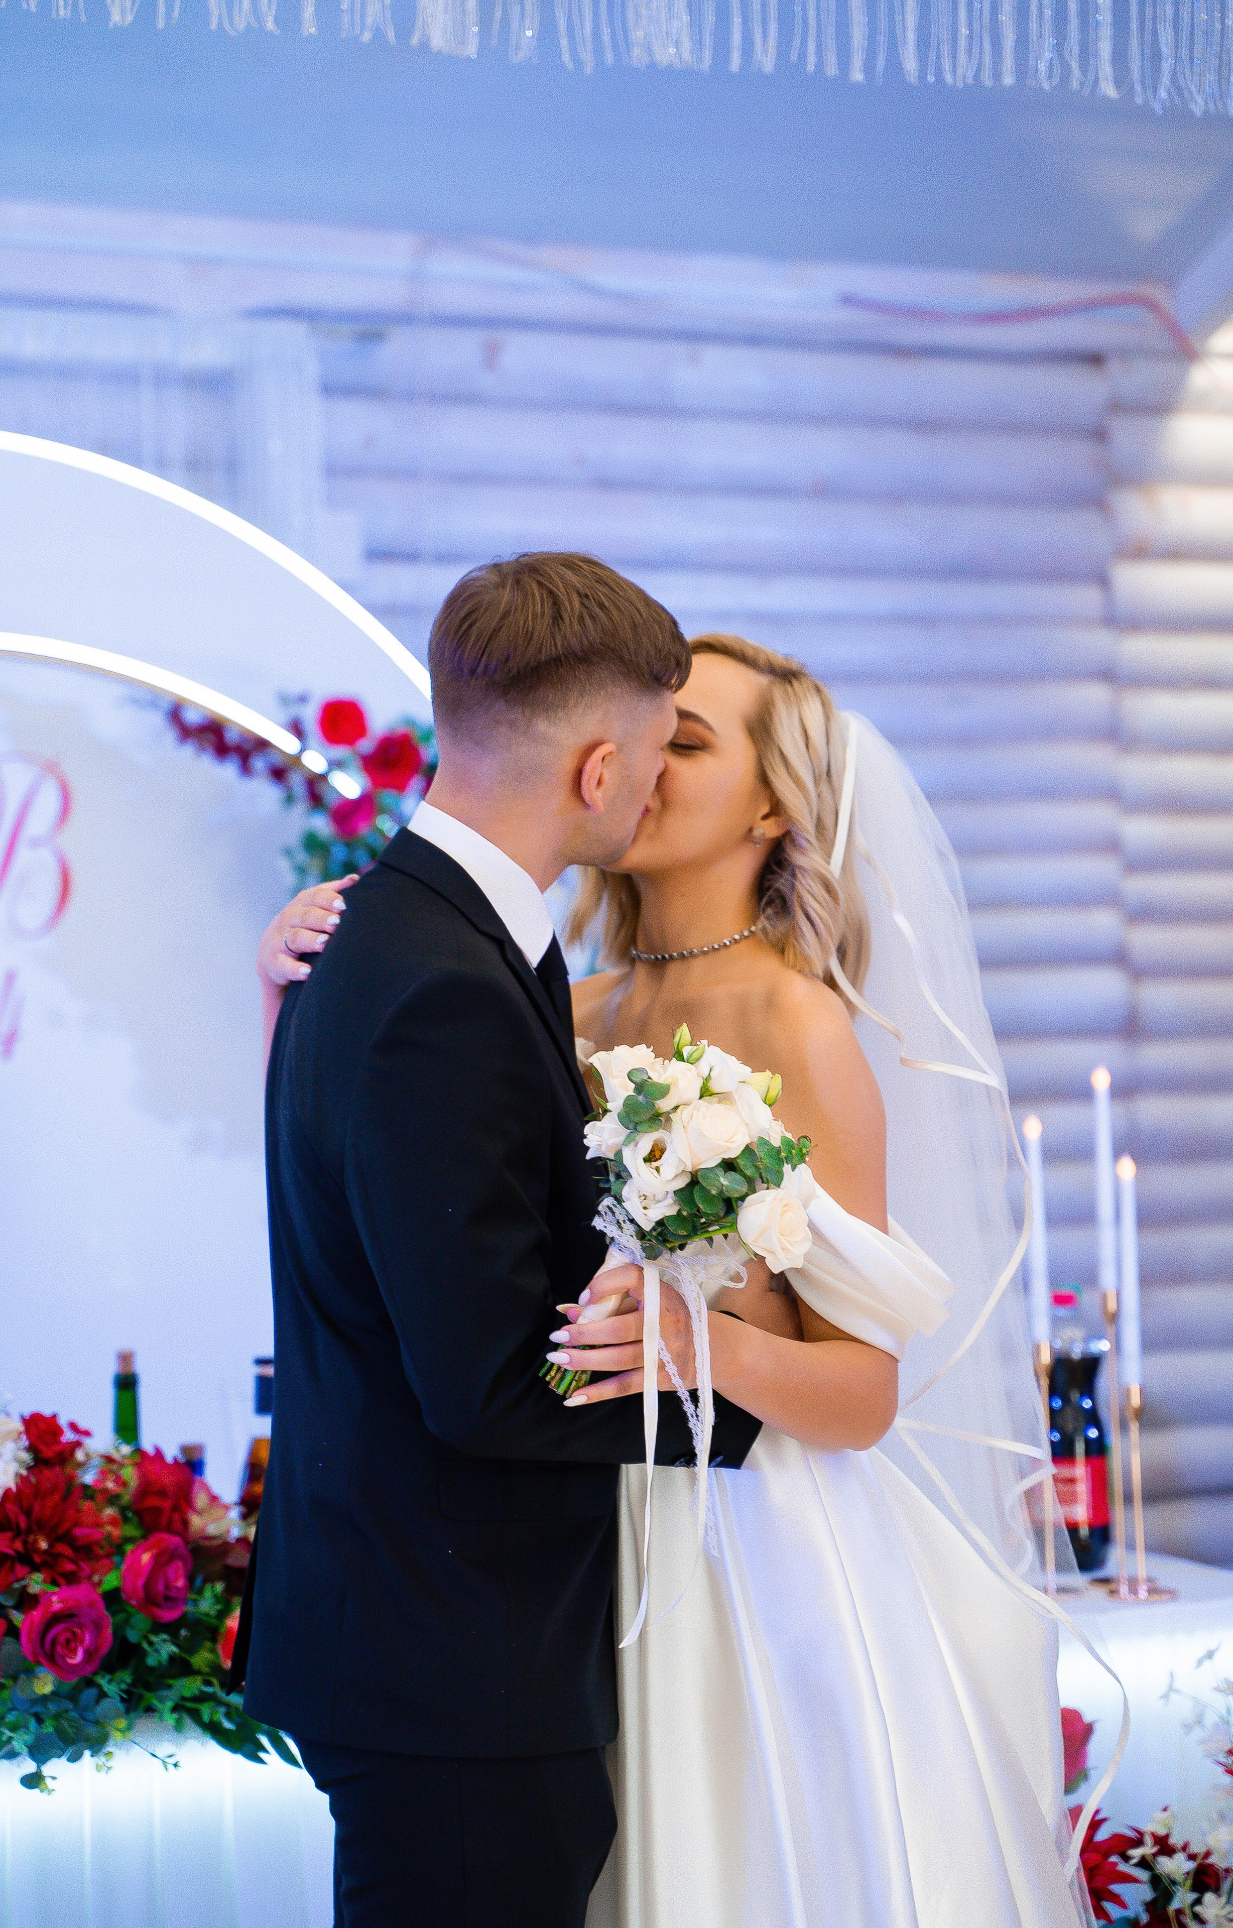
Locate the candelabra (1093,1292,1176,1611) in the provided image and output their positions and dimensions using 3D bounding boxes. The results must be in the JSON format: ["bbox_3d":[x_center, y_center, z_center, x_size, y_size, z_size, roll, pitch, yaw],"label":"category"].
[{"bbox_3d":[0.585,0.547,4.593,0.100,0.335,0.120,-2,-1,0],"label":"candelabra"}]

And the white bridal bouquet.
[{"bbox_3d":[0.045,0.181,3.050,0.210,0.300,0.200,30,17,0],"label":"white bridal bouquet"}]

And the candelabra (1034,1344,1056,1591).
[{"bbox_3d":[0.492,0.577,4.589,0.075,0.283,0.075,-2,-1,0],"label":"candelabra"}]

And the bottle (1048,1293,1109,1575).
[{"bbox_3d":[0.542,0.555,4.810,0.091,0.332,0.091,-2,-1,0],"label":"bottle"}]

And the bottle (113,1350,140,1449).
[{"bbox_3d":[-0.527,0.587,4.376,0.076,0.330,0.076,-2,-1,0],"label":"bottle"}]

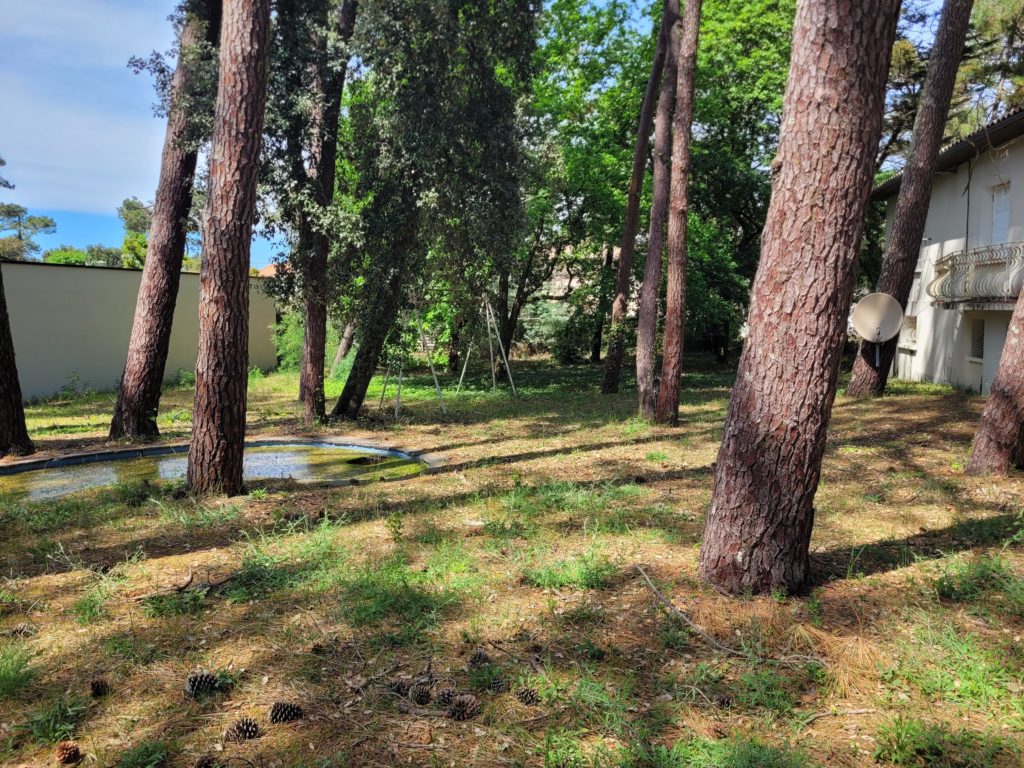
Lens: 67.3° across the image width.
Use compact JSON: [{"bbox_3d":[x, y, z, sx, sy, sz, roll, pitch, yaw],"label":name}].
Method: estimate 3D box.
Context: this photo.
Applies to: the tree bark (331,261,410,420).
[{"bbox_3d":[-2.109,-0.632,11.483,0.384,2.440,0.384,19,5,-11],"label":"tree bark"}]

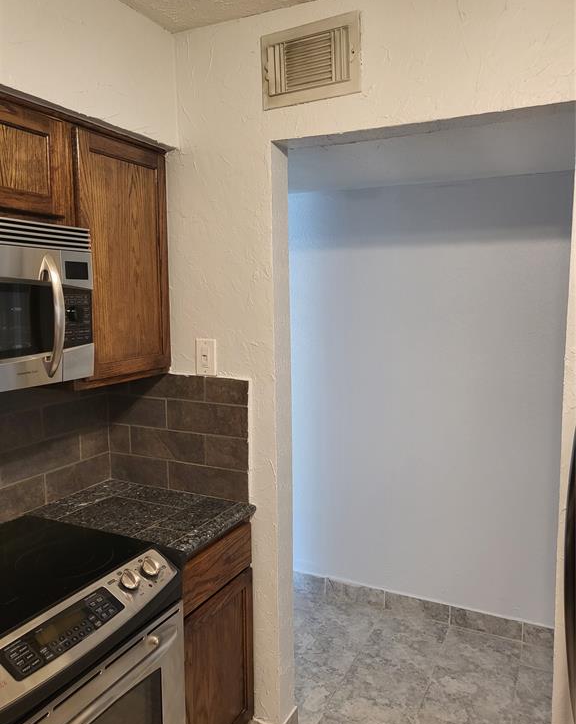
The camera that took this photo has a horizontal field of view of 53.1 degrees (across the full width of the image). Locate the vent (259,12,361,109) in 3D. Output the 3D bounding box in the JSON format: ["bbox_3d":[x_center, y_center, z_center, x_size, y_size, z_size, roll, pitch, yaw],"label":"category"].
[{"bbox_3d":[0.055,-0.855,1.642,0.307,0.211,0.020,3,8,27],"label":"vent"}]

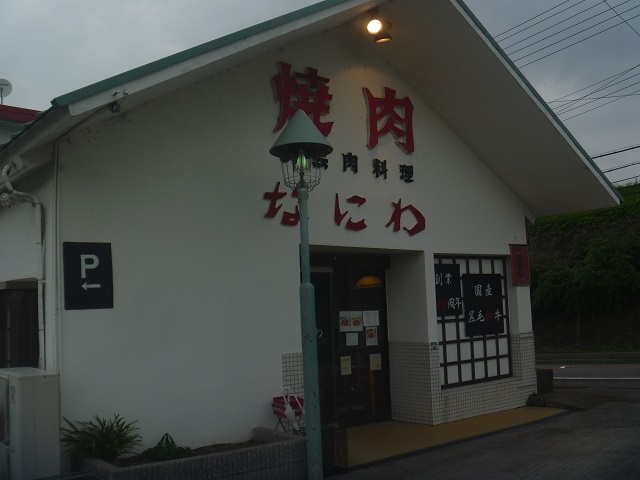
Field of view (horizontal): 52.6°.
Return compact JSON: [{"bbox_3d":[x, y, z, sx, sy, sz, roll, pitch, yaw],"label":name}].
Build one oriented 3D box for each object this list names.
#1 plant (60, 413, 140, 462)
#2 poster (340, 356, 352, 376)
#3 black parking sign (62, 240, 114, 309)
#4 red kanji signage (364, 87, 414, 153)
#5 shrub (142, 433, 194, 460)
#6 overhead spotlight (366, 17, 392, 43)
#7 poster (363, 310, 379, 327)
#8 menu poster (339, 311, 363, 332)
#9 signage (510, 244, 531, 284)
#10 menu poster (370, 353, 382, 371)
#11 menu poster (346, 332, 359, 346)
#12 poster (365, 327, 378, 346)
[{"bbox_3d":[-1.864,1.703,5.537,0.640,0.420,0.580,2,-7,-39],"label":"plant"},{"bbox_3d":[0.356,1.688,8.678,0.187,0.250,0.020,3,-8,-39],"label":"poster"},{"bbox_3d":[-2.096,0.322,5.867,0.443,0.608,0.020,2,-7,-39],"label":"black parking sign"},{"bbox_3d":[0.933,-1.573,8.566,0.900,0.865,0.070,3,-8,-39],"label":"red kanji signage"},{"bbox_3d":[-1.392,1.869,5.884,0.430,0.230,0.380,2,-7,-39],"label":"shrub"},{"bbox_3d":[0.725,-2.576,7.908,0.240,0.280,0.260,-5,-7,28],"label":"overhead spotlight"},{"bbox_3d":[0.724,1.103,9.060,0.300,0.212,0.020,3,-8,-39],"label":"poster"},{"bbox_3d":[0.430,1.113,8.819,0.420,0.280,0.010,2,-7,-39],"label":"menu poster"},{"bbox_3d":[3.110,0.391,10.014,0.480,0.620,0.050,2,-7,-39],"label":"signage"},{"bbox_3d":[0.784,1.704,9.025,0.205,0.230,0.020,3,-8,-39],"label":"menu poster"},{"bbox_3d":[0.445,1.355,8.797,0.210,0.172,0.020,3,-8,-39],"label":"menu poster"},{"bbox_3d":[0.731,1.347,9.033,0.215,0.262,0.010,2,-7,-39],"label":"poster"}]

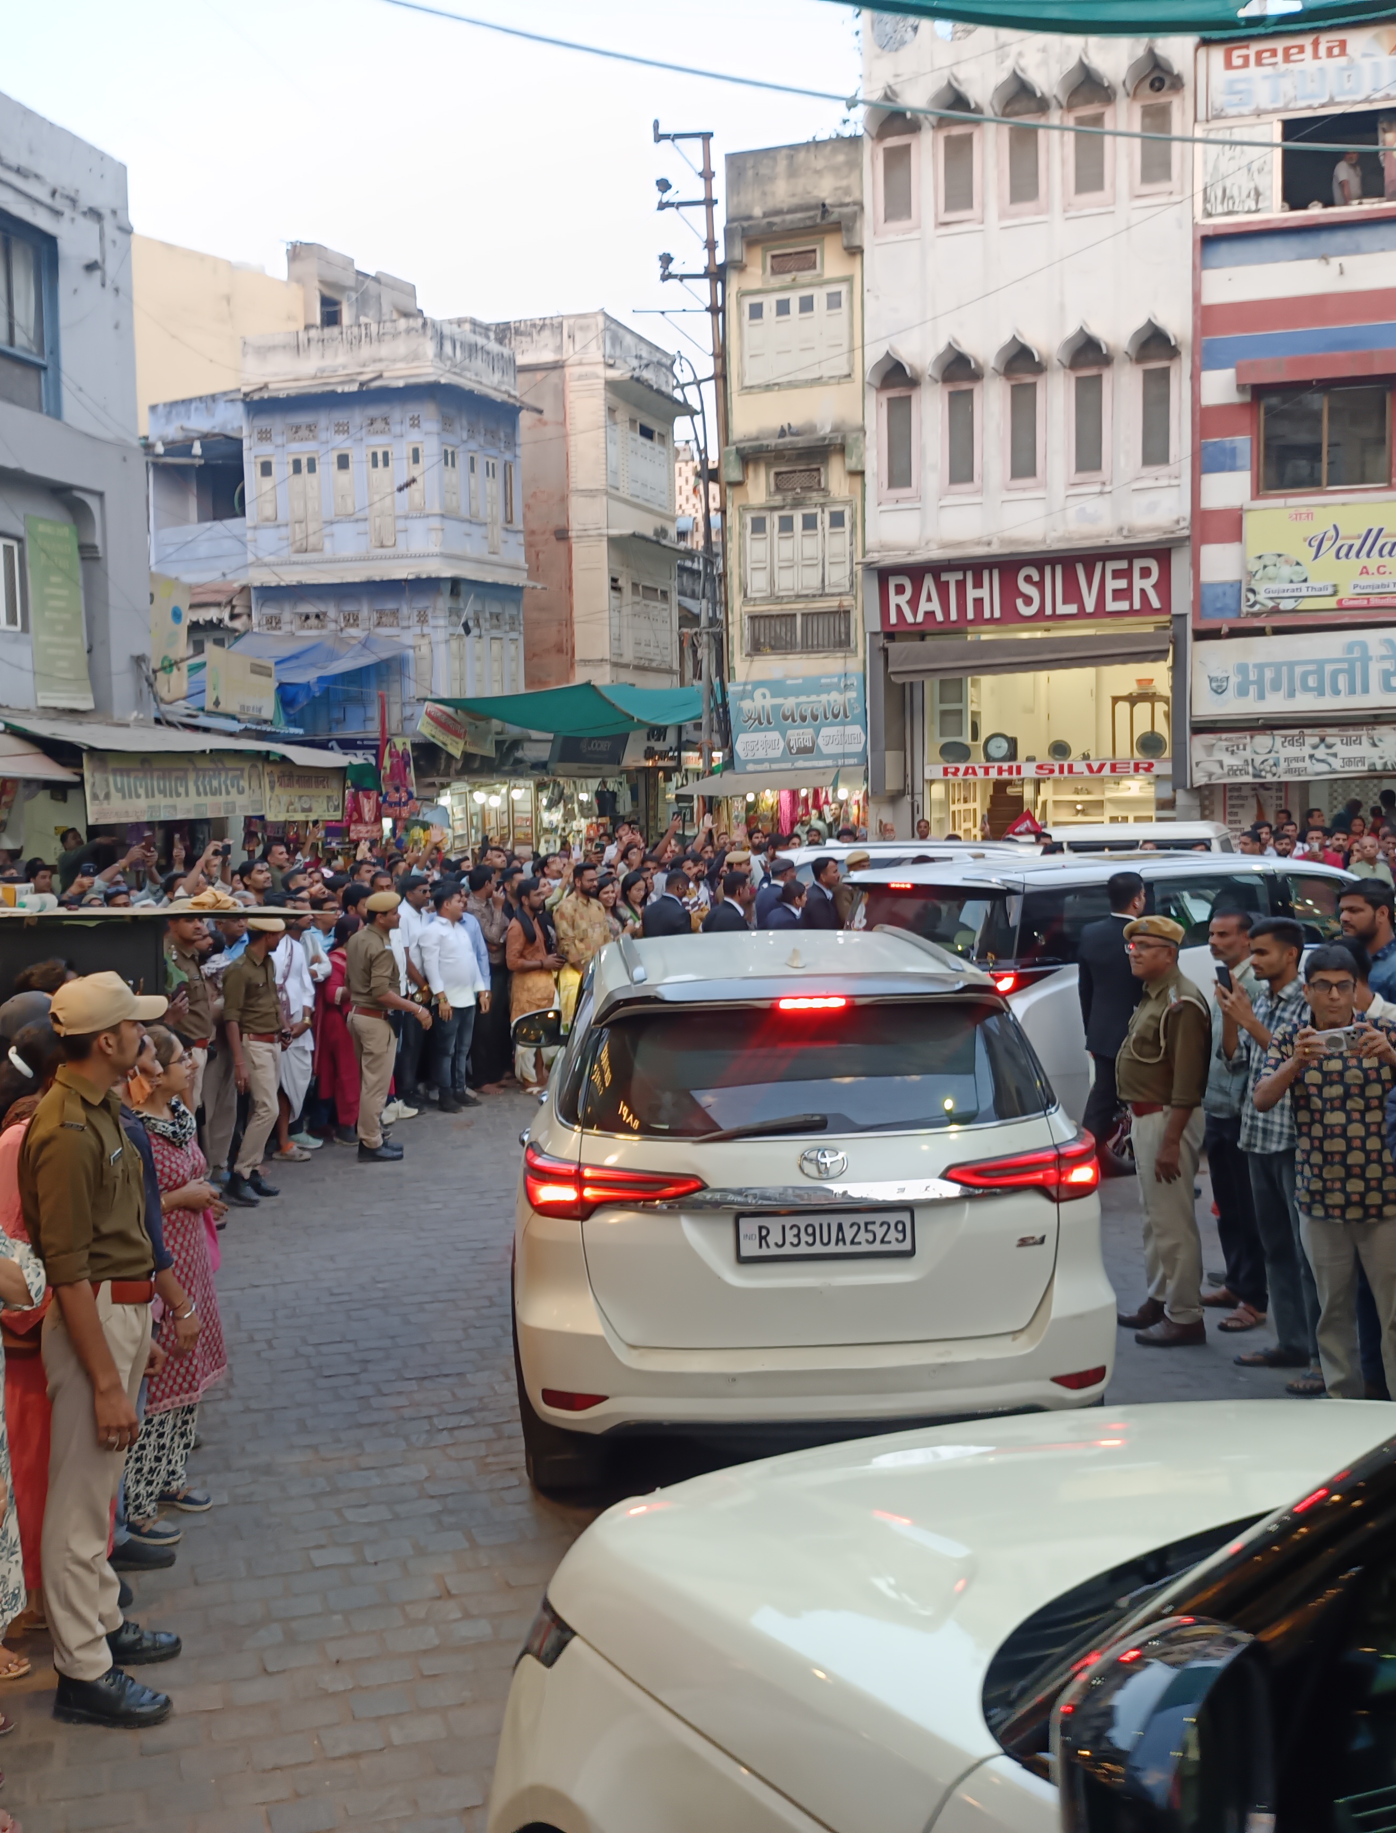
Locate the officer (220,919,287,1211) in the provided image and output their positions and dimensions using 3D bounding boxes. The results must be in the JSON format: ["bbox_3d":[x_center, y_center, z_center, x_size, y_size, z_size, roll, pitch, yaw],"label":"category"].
[{"bbox_3d":[-2.707,0.825,10.494,0.380,1.710,0.500,2,5,41],"label":"officer"}]

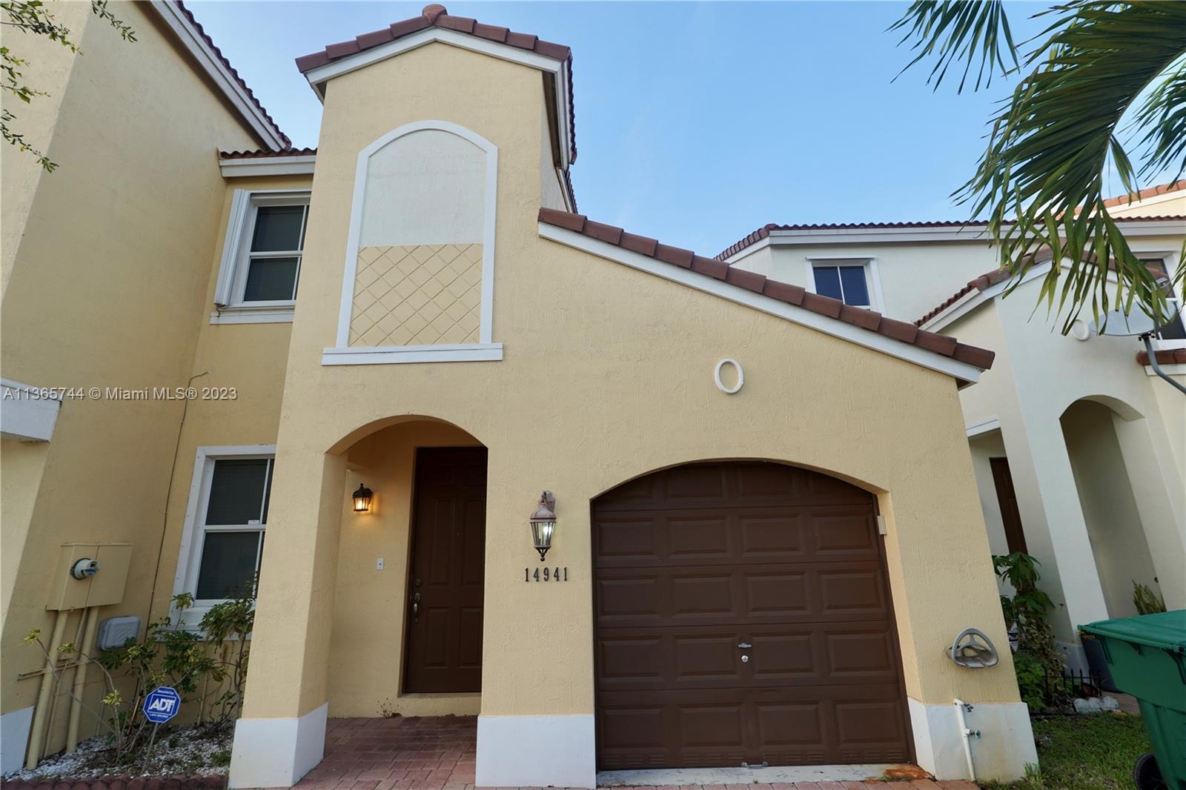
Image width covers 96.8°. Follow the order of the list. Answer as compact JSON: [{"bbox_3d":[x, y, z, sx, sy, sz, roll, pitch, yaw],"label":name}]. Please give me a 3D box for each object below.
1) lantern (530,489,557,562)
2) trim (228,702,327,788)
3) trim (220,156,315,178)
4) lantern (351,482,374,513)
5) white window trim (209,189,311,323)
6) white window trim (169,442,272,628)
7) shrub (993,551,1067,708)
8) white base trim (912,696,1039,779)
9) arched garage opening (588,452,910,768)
[{"bbox_3d":[-0.375,0.999,4.051,0.191,0.511,0.325,-1,-14,0],"label":"lantern"},{"bbox_3d":[-2.390,2.671,4.041,0.468,0.463,0.463,-1,-14,0],"label":"trim"},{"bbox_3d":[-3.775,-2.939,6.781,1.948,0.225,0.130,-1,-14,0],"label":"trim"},{"bbox_3d":[-2.459,1.108,5.694,0.186,0.299,0.238,-1,-14,0],"label":"lantern"},{"bbox_3d":[-3.698,-1.742,6.550,1.767,1.780,0.143,-1,-14,0],"label":"white window trim"},{"bbox_3d":[-3.647,1.540,5.772,1.667,1.979,0.117,-1,-14,0],"label":"white window trim"},{"bbox_3d":[4.540,2.407,5.568,0.693,1.438,0.649,-1,-14,0],"label":"shrub"},{"bbox_3d":[2.810,2.525,3.901,0.740,0.481,0.256,-1,-14,0],"label":"white base trim"},{"bbox_3d":[1.213,1.663,4.157,2.429,2.317,0.238,-1,-14,0],"label":"arched garage opening"}]

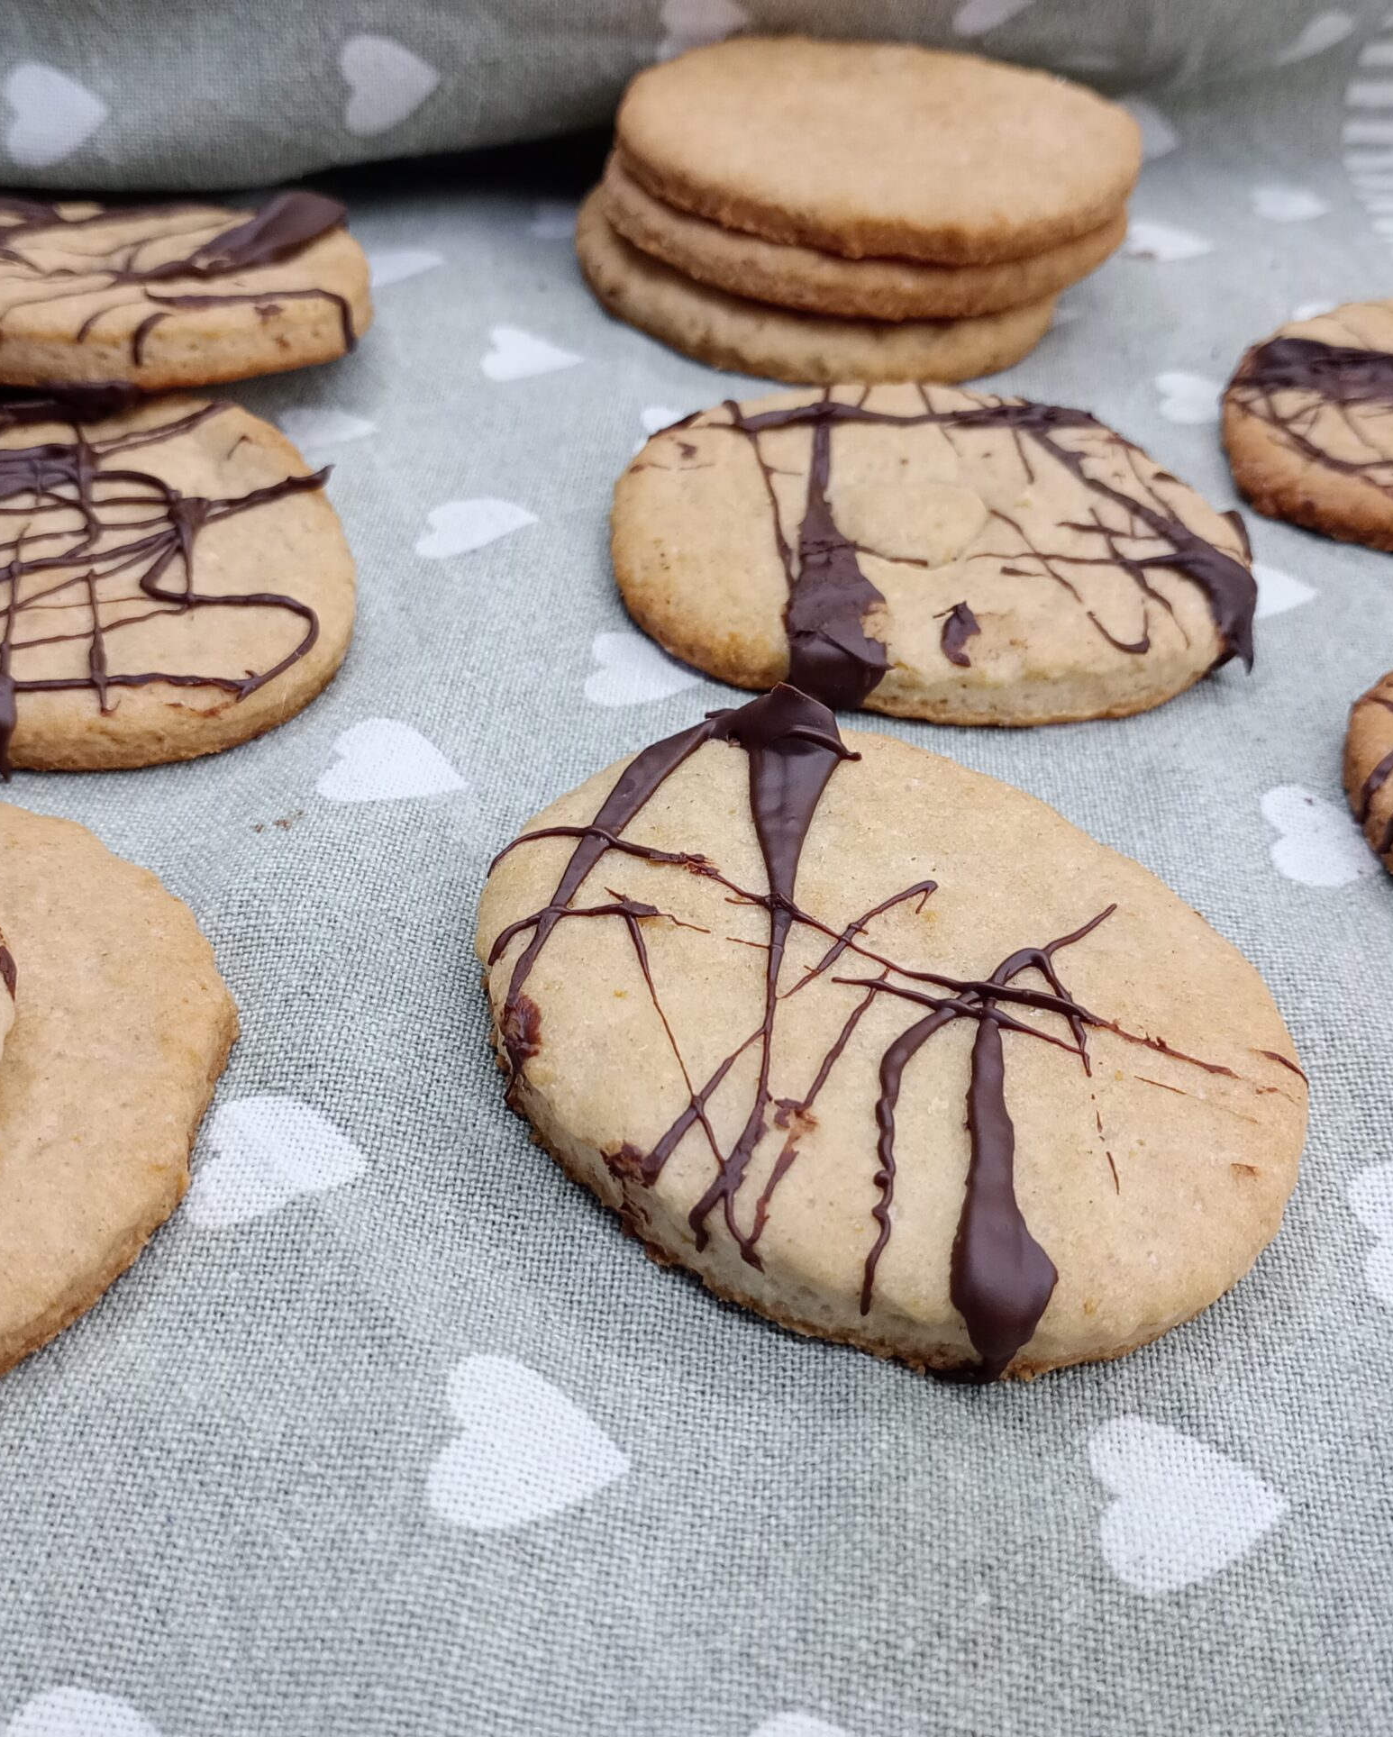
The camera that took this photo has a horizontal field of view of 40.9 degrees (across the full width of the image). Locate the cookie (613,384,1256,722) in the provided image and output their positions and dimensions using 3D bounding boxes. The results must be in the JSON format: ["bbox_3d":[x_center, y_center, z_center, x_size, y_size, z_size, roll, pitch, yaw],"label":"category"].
[{"bbox_3d":[0.028,-0.041,0.227,0.076,0.008,0.069,9,41,5],"label":"cookie"}]

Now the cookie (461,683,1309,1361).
[{"bbox_3d":[0.016,0.010,0.166,0.070,0.009,0.073,5,41,0],"label":"cookie"}]

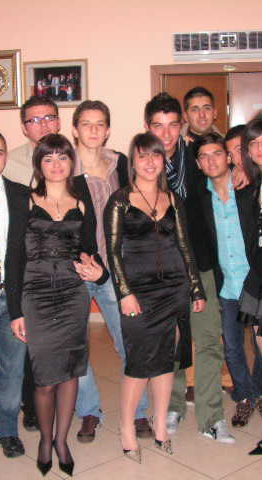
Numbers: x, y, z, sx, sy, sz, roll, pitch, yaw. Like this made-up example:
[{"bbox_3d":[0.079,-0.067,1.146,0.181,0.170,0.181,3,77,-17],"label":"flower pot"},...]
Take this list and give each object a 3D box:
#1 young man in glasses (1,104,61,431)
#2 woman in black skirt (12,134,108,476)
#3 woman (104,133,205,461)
[{"bbox_3d":[-0.469,0.141,3.669,0.490,1.835,0.340,-2,8,-8],"label":"young man in glasses"},{"bbox_3d":[-0.334,0.313,3.192,0.450,1.613,0.330,-2,8,-5],"label":"woman in black skirt"},{"bbox_3d":[0.117,0.283,3.322,0.500,1.615,0.340,-2,8,-6],"label":"woman"}]

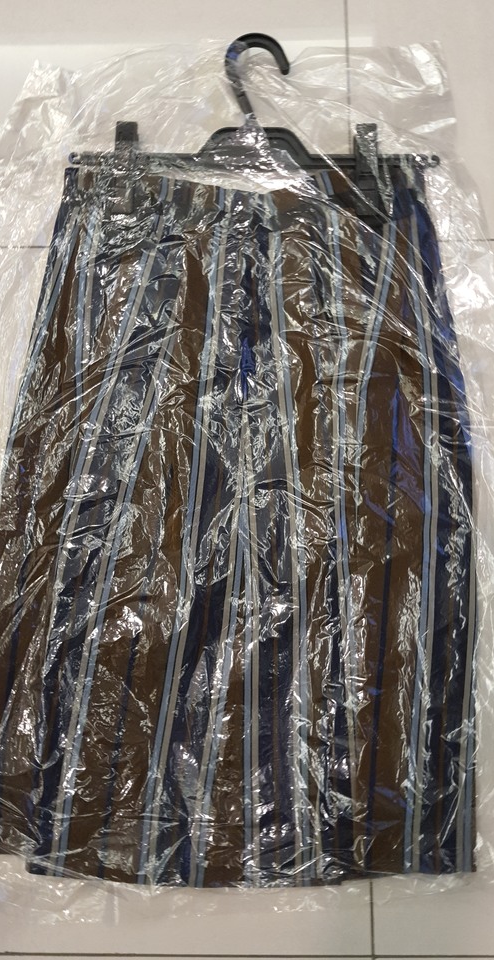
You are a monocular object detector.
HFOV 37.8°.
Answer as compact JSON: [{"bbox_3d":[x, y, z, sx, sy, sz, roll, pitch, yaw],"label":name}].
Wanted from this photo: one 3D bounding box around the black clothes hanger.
[{"bbox_3d":[0.006,-0.321,0.657,0.333,0.032,0.189,1,82,1],"label":"black clothes hanger"}]

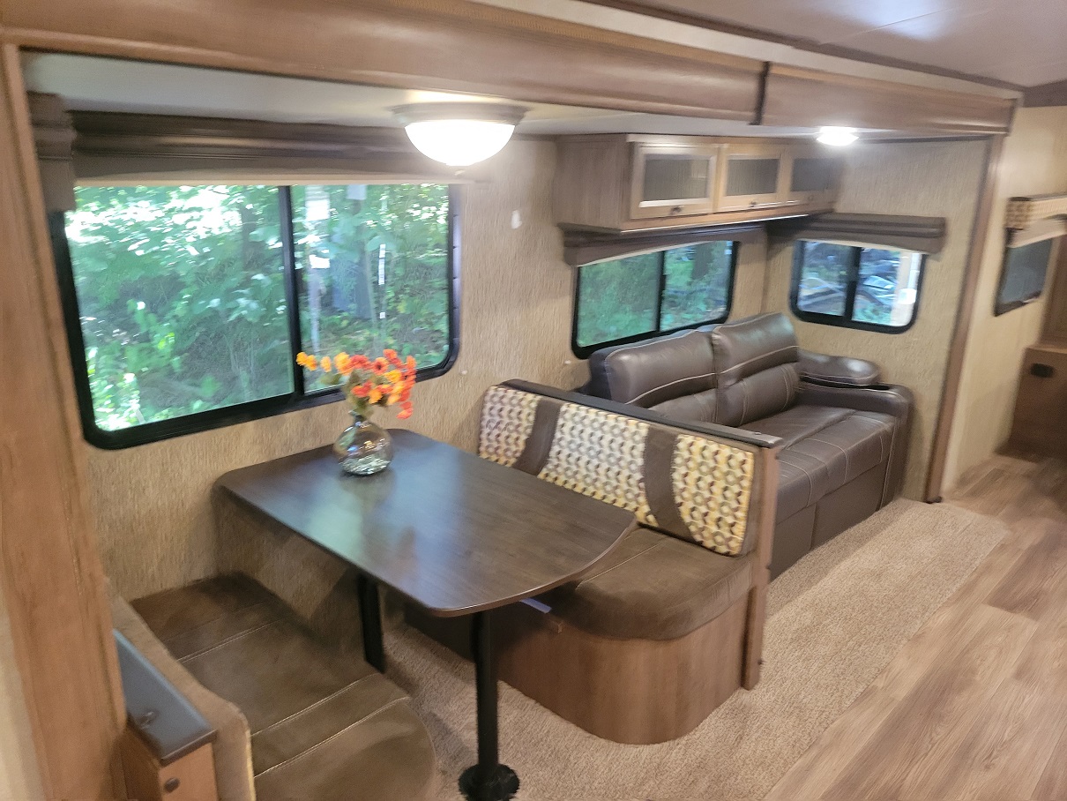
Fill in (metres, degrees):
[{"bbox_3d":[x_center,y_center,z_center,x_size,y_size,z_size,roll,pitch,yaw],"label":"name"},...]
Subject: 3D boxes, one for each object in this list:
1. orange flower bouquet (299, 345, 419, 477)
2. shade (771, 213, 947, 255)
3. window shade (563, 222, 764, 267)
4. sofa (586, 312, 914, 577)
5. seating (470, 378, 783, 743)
[{"bbox_3d":[-0.501,0.031,2.272,0.333,0.335,0.250,-3,17,-12],"label":"orange flower bouquet"},{"bbox_3d":[1.584,-0.826,3.929,0.821,0.172,0.090,15,22,41],"label":"shade"},{"bbox_3d":[0.655,-0.739,3.625,0.090,0.159,1.526,15,22,41],"label":"window shade"},{"bbox_3d":[0.901,0.168,3.501,0.890,0.890,1.770,15,22,41],"label":"sofa"},{"bbox_3d":[0.126,0.455,2.616,1.118,0.827,0.583,15,22,41],"label":"seating"}]

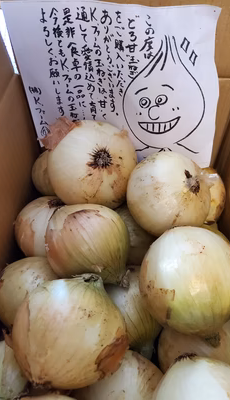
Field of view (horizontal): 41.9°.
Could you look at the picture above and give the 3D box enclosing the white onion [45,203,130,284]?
[{"bbox_3d":[-0.029,0.046,0.311,0.083,0.083,0.090,-41,90,0],"label":"white onion"}]

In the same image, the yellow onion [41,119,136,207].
[{"bbox_3d":[-0.024,-0.039,0.322,0.094,0.088,0.094,1,82,-10],"label":"yellow onion"}]

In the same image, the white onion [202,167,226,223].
[{"bbox_3d":[0.105,-0.006,0.396,0.079,0.076,0.079,0,49,0],"label":"white onion"}]

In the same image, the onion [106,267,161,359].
[{"bbox_3d":[0.017,0.117,0.323,0.080,0.090,0.080,-9,18,3],"label":"onion"}]

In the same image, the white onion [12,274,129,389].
[{"bbox_3d":[-0.036,0.104,0.246,0.092,0.092,0.095,24,96,-3],"label":"white onion"}]

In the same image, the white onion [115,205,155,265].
[{"bbox_3d":[0.026,0.040,0.384,0.081,0.078,0.081,0,49,0],"label":"white onion"}]

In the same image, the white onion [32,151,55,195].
[{"bbox_3d":[-0.074,-0.035,0.387,0.066,0.063,0.066,0,49,0],"label":"white onion"}]

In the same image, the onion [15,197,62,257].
[{"bbox_3d":[-0.081,0.032,0.360,0.075,0.070,0.075,11,37,-9],"label":"onion"}]

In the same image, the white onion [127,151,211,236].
[{"bbox_3d":[0.059,-0.007,0.330,0.092,0.088,0.092,13,68,-35],"label":"white onion"}]

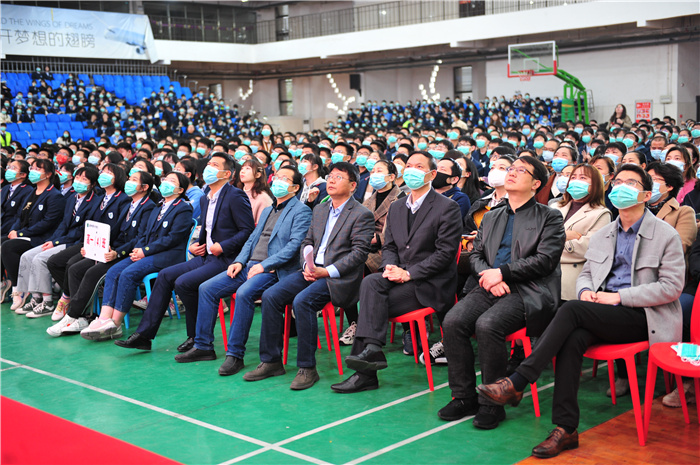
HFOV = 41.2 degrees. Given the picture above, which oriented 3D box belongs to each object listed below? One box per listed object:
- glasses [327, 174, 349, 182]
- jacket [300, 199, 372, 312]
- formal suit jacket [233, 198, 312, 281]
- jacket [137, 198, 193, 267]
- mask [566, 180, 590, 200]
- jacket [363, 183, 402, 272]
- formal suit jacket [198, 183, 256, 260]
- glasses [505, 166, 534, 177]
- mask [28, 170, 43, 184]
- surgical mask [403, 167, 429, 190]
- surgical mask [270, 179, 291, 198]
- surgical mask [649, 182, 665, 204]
[{"bbox_3d":[-0.073,-0.341,5.887,0.140,0.045,0.135,4,-5,44],"label":"glasses"},{"bbox_3d":[-0.080,0.127,5.930,0.480,0.670,0.410,4,4,41],"label":"jacket"},{"bbox_3d":[-0.496,0.061,6.238,0.520,0.610,0.460,5,9,44],"label":"formal suit jacket"},{"bbox_3d":[-1.442,0.004,7.247,0.420,0.550,0.380,3,5,38],"label":"jacket"},{"bbox_3d":[1.397,-0.254,5.698,0.145,0.120,0.090,3,-2,35],"label":"mask"},{"bbox_3d":[0.221,-0.050,6.930,0.470,0.620,0.450,4,9,44],"label":"jacket"},{"bbox_3d":[-0.883,-0.057,6.663,0.450,0.630,0.380,4,6,42],"label":"formal suit jacket"},{"bbox_3d":[0.885,-0.304,4.809,0.140,0.045,0.140,5,-11,46],"label":"glasses"},{"bbox_3d":[-2.837,-0.496,8.409,0.135,0.125,0.085,3,-4,39],"label":"mask"},{"bbox_3d":[0.370,-0.305,5.304,0.140,0.130,0.090,4,-3,42],"label":"surgical mask"},{"bbox_3d":[-0.436,-0.278,6.021,0.150,0.125,0.100,5,-1,44],"label":"surgical mask"},{"bbox_3d":[1.748,-0.227,5.359,0.090,0.125,0.145,11,-2,-35],"label":"surgical mask"}]

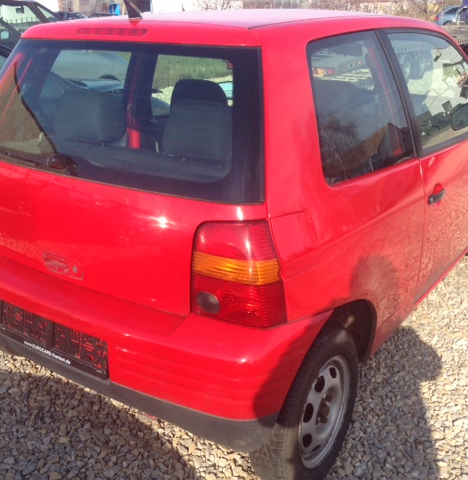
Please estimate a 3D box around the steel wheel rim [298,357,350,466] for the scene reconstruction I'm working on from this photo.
[{"bbox_3d":[0.249,0.540,2.005,0.130,0.370,0.370,14,25,33],"label":"steel wheel rim"}]

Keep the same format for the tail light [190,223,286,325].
[{"bbox_3d":[0.003,0.080,1.611,0.250,0.280,0.140,14,25,33],"label":"tail light"}]

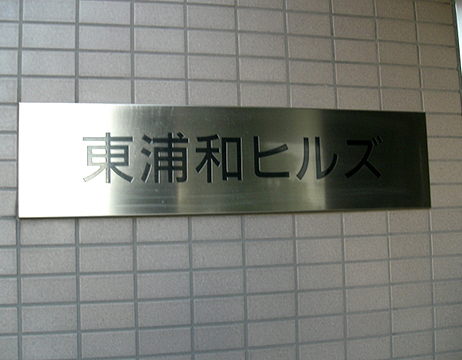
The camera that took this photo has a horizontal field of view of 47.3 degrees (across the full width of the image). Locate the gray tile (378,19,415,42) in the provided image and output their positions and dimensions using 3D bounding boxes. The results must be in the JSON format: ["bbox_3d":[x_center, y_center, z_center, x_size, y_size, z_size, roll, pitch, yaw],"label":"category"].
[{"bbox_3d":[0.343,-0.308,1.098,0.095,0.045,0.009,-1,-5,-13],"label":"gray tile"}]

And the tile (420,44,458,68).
[{"bbox_3d":[0.439,-0.261,1.119,0.095,0.045,0.009,-1,-5,-13],"label":"tile"}]

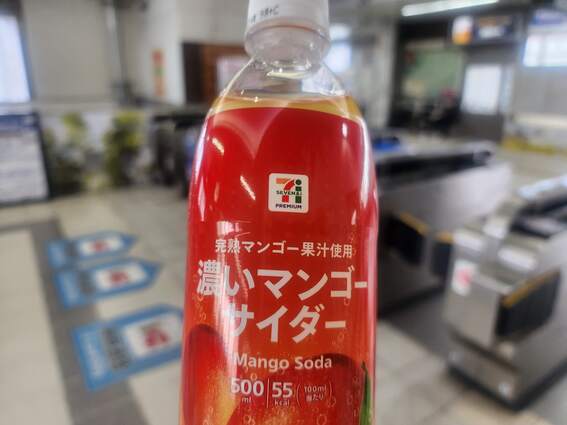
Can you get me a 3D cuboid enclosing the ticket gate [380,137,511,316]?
[{"bbox_3d":[1.171,0.100,3.068,1.680,1.010,0.360,-11,19,-34],"label":"ticket gate"}]

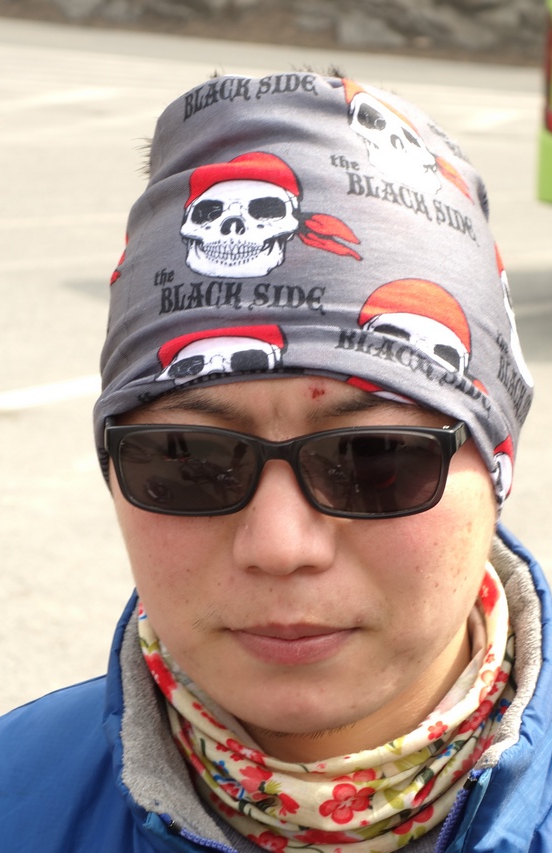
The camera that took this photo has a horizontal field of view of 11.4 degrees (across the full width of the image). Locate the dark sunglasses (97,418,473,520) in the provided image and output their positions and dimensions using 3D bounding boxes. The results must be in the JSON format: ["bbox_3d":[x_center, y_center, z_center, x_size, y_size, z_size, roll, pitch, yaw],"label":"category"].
[{"bbox_3d":[0.013,0.000,1.158,0.142,0.046,0.145,0,14,9],"label":"dark sunglasses"}]

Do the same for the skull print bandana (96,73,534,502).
[{"bbox_3d":[0.017,-0.060,1.186,0.180,0.183,0.208,0,16,9],"label":"skull print bandana"}]

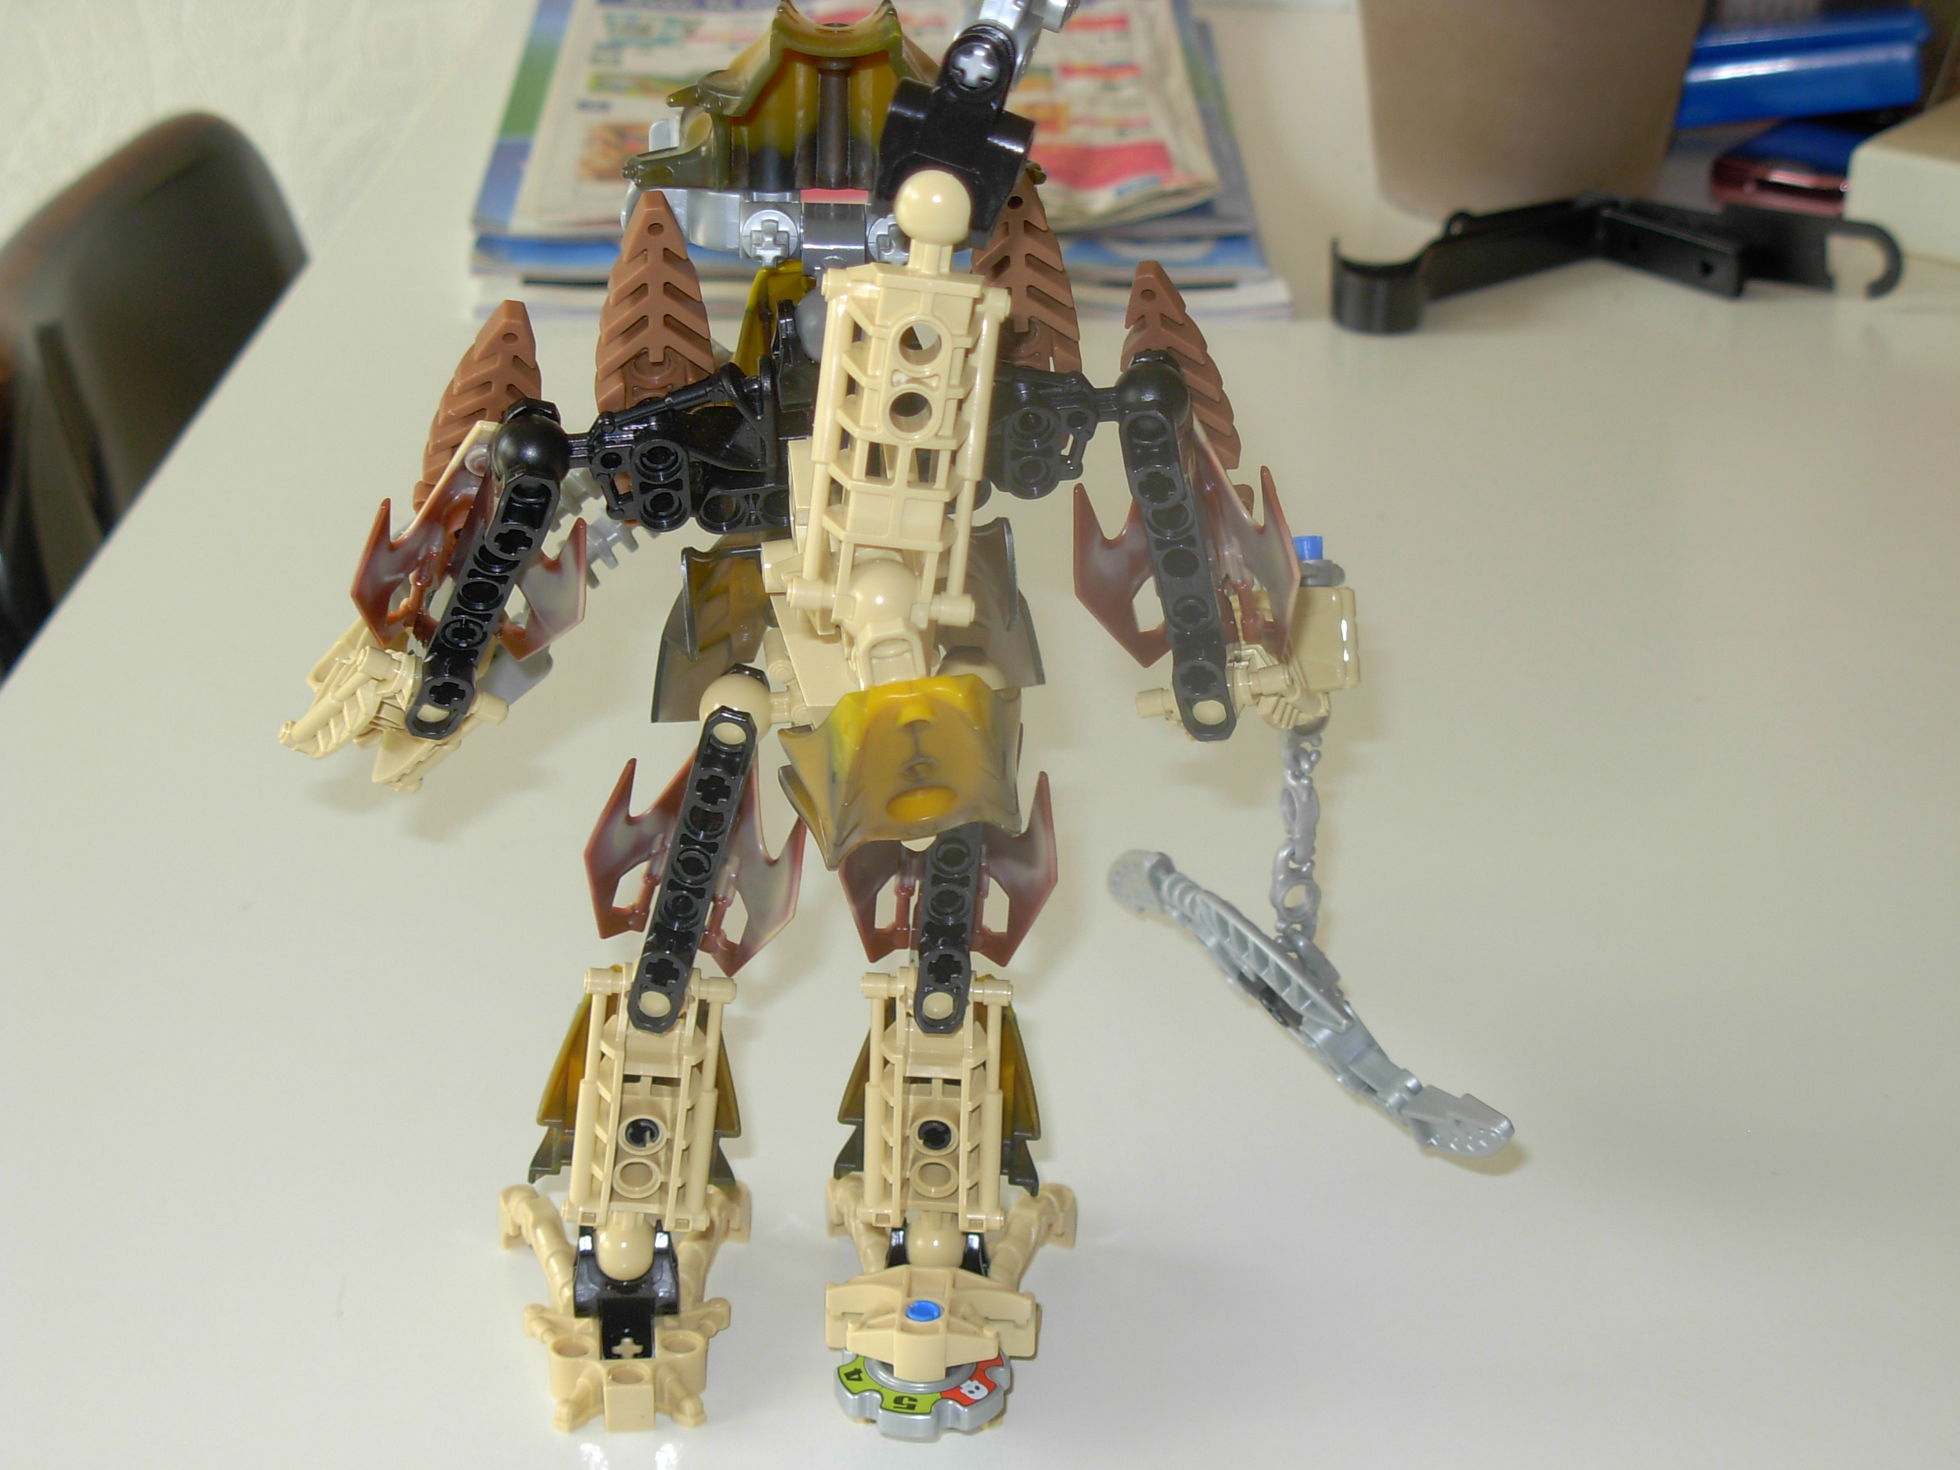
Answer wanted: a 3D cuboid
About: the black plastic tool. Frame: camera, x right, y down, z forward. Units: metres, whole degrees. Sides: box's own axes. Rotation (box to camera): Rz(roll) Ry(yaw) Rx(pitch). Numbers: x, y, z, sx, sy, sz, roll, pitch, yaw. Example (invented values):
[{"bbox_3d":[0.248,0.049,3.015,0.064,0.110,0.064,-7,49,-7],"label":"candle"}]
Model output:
[{"bbox_3d":[0.161,-0.123,1.099,0.147,0.019,0.054,-3,26,-5],"label":"black plastic tool"}]

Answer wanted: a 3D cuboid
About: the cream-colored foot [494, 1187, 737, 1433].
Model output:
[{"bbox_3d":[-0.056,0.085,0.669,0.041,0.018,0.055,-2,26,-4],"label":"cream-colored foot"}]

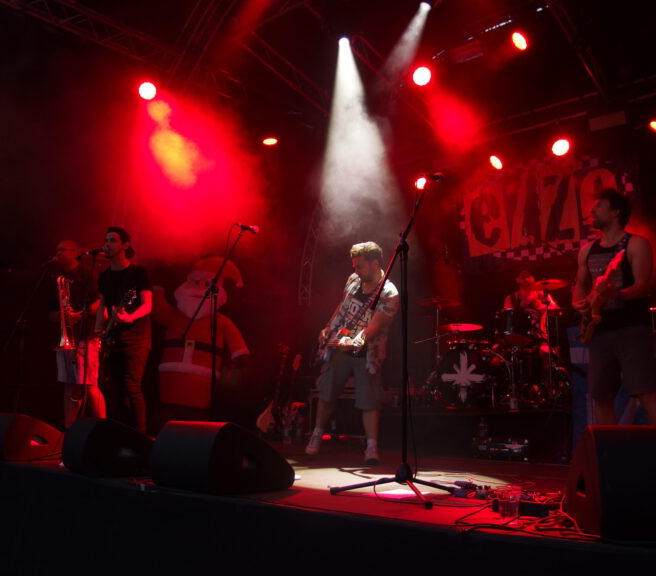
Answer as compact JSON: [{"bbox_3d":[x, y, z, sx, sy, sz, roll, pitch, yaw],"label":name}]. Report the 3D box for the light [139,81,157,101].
[{"bbox_3d":[-2.325,-2.562,7.999,0.260,0.260,0.300,4,27,-22],"label":"light"}]

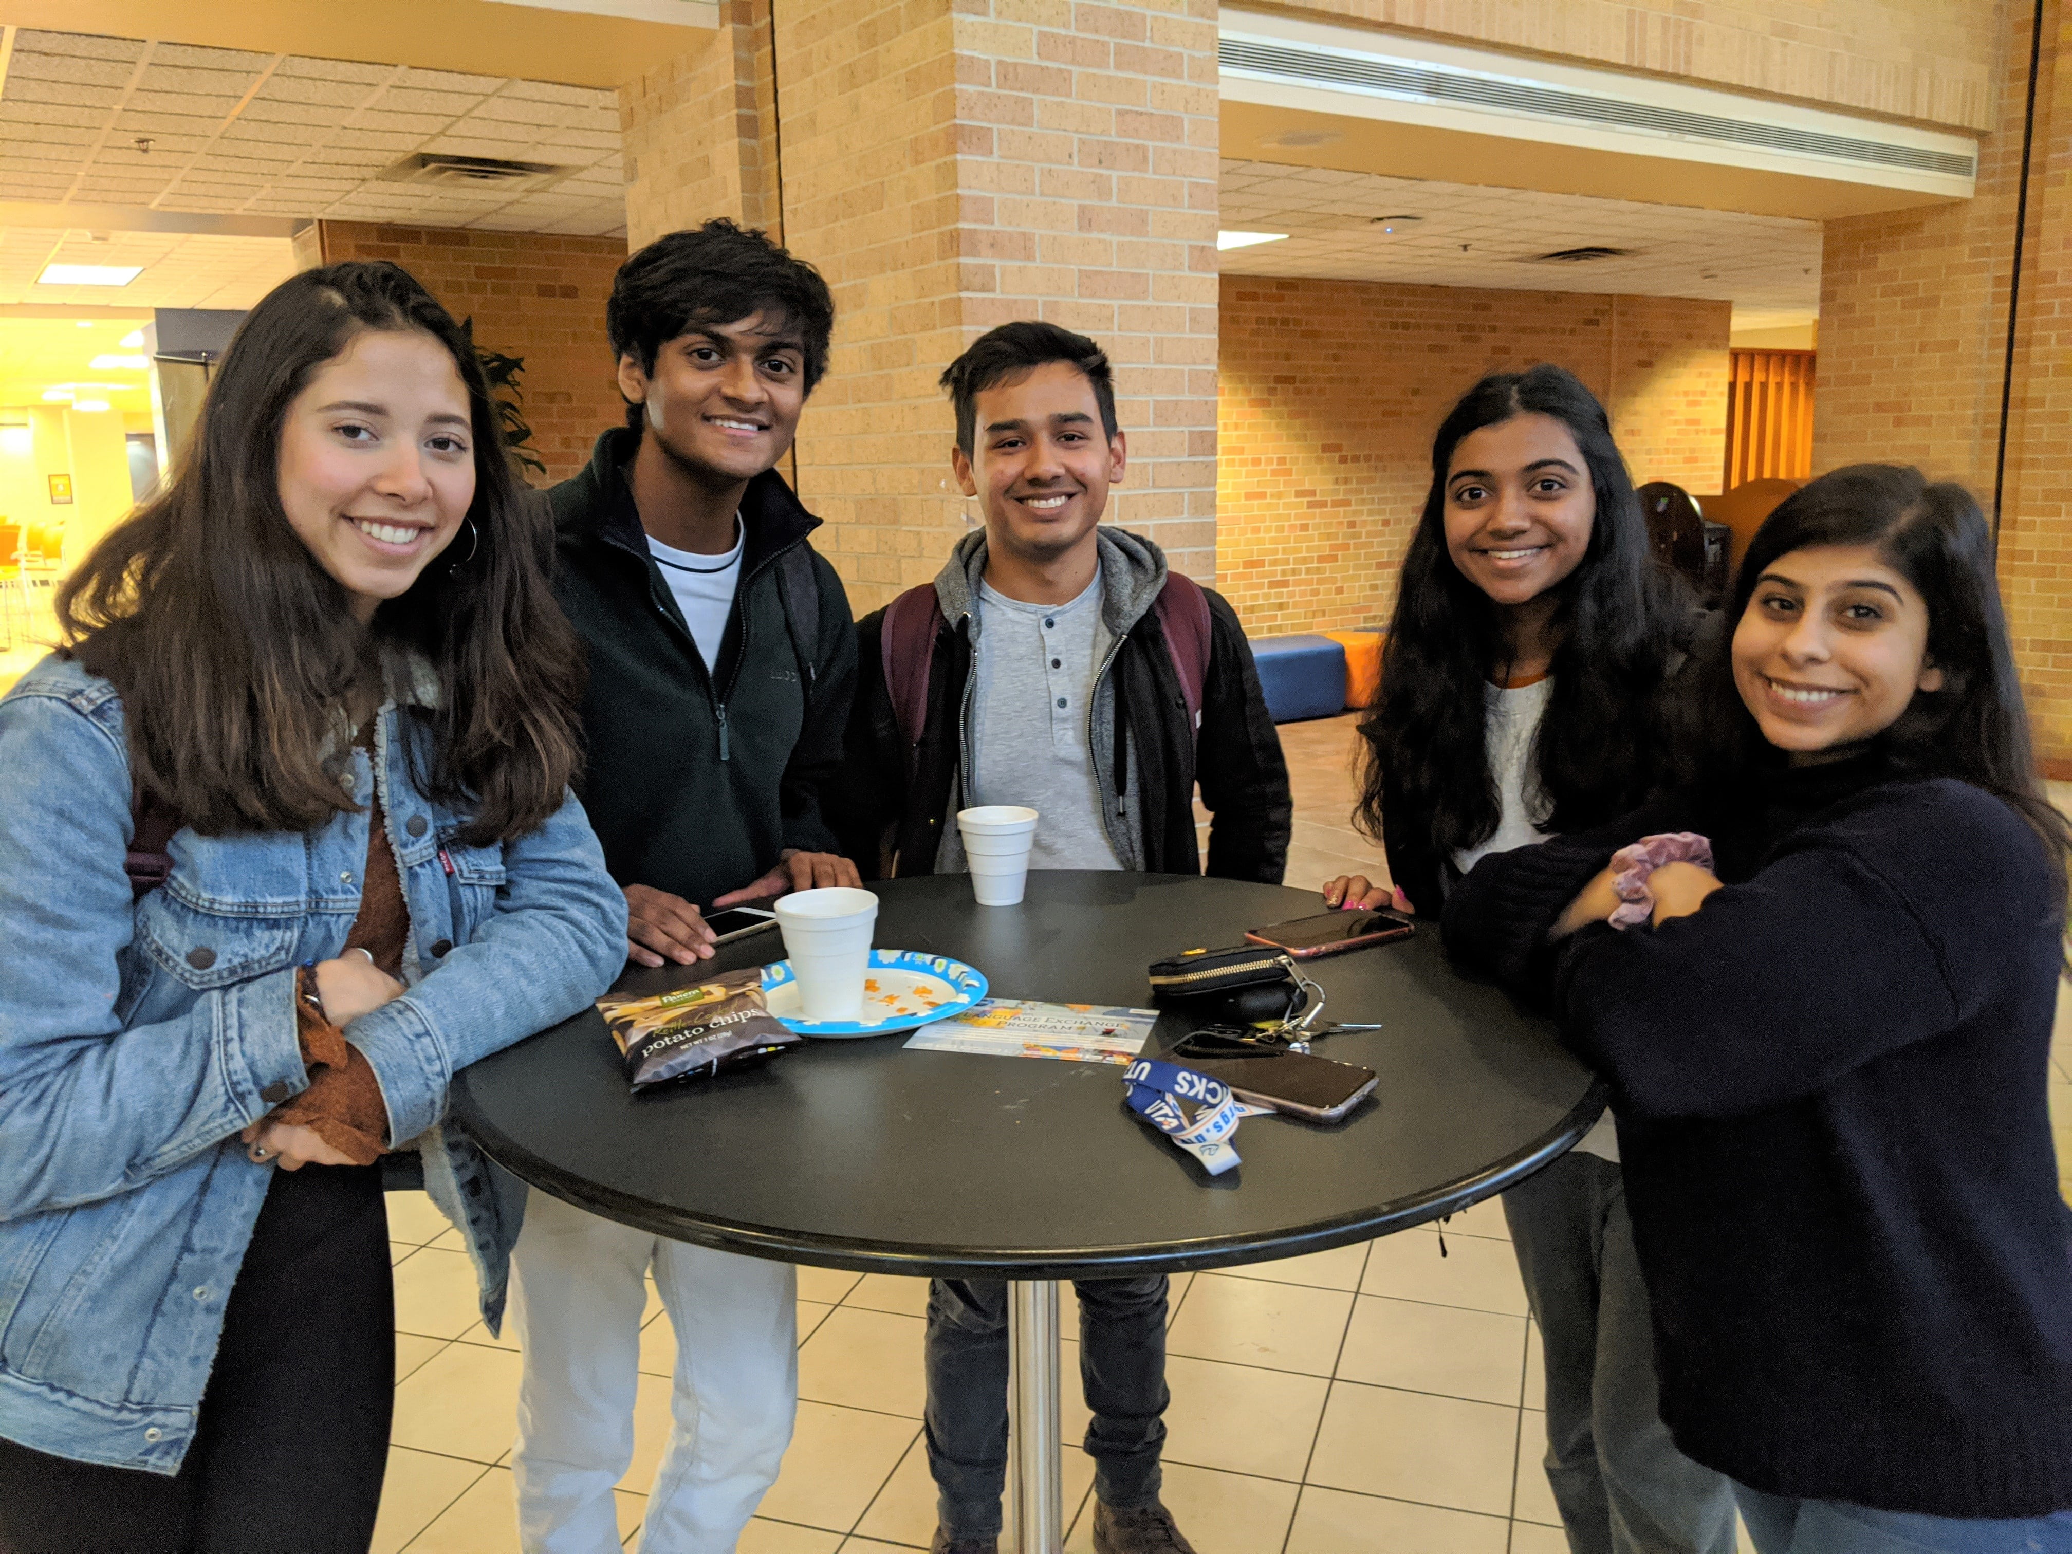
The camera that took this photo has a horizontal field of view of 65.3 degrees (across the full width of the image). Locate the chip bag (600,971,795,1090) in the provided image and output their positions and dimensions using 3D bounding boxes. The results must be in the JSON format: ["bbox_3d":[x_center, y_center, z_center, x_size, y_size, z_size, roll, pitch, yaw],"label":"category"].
[{"bbox_3d":[-0.260,0.186,1.246,0.132,0.045,0.178,-10,14,-19],"label":"chip bag"}]

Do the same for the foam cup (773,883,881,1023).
[{"bbox_3d":[-0.162,0.145,1.295,0.081,0.092,0.081,-1,10,0],"label":"foam cup"}]

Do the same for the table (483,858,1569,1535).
[{"bbox_3d":[0.007,0.710,1.444,0.914,1.067,0.914,-1,10,0],"label":"table"}]

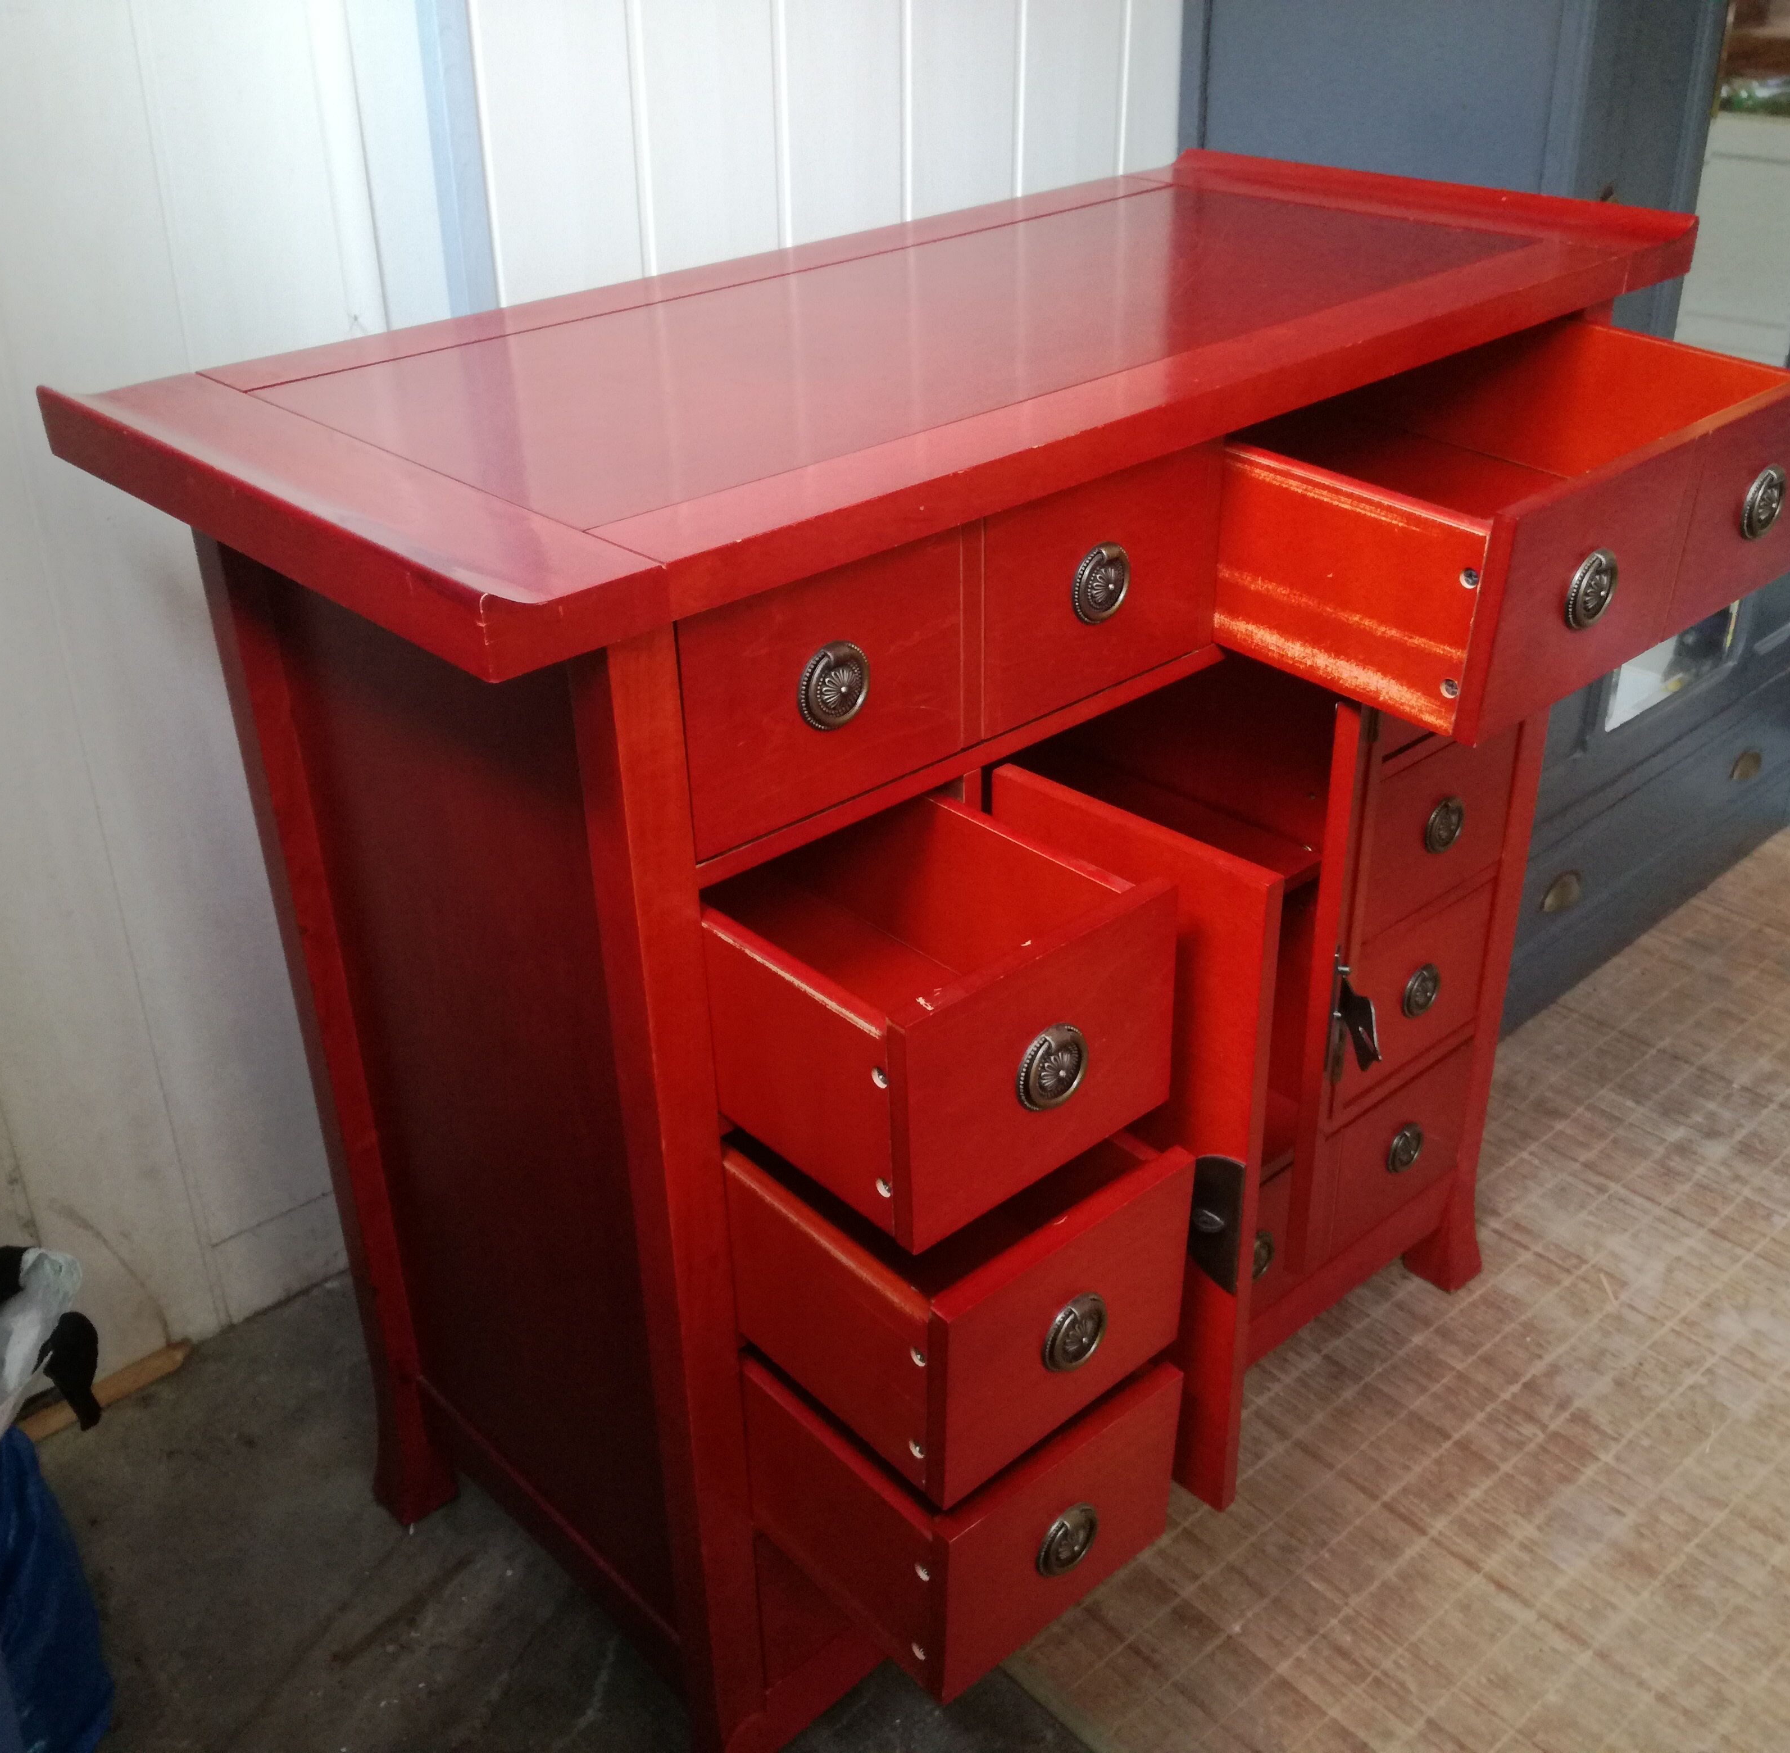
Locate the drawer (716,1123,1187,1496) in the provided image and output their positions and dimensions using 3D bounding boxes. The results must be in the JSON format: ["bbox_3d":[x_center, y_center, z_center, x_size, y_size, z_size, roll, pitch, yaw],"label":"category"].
[{"bbox_3d":[-0.018,0.196,1.172,0.199,0.148,0.383,-25,38,-34],"label":"drawer"}]

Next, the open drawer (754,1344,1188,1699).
[{"bbox_3d":[-0.013,0.343,1.259,0.199,0.152,0.383,-25,39,-34],"label":"open drawer"}]

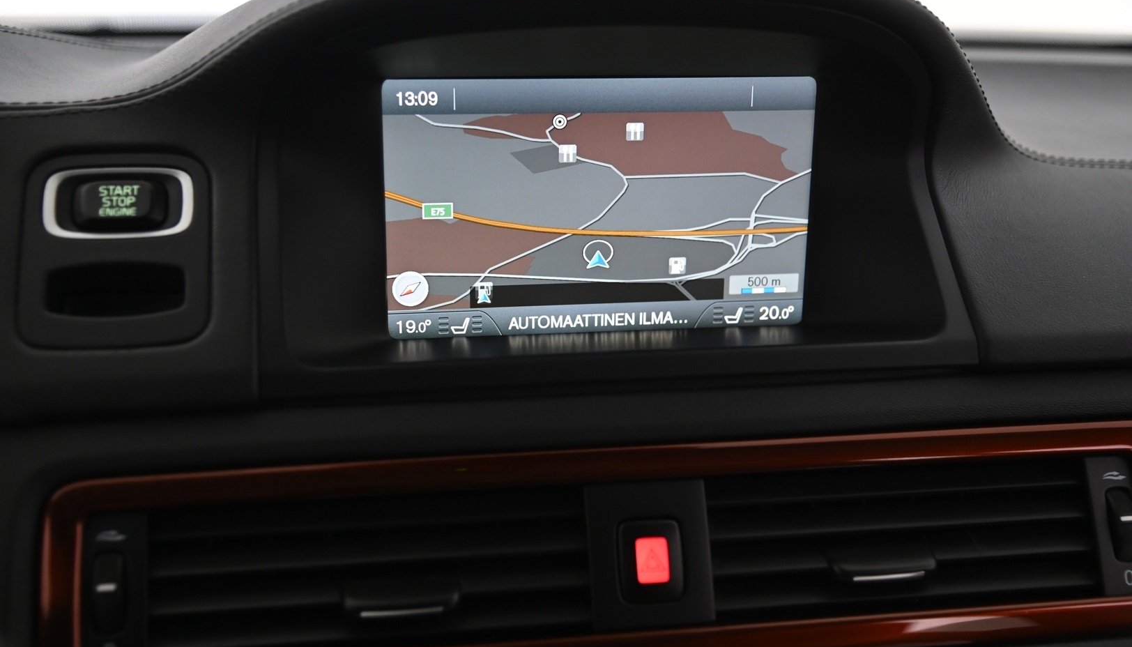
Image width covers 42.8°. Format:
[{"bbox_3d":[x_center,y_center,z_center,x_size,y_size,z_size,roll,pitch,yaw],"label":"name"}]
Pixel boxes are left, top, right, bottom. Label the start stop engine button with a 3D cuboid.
[{"bbox_3d":[-0.140,-0.037,0.453,0.028,0.015,0.009,-2,-10,-9],"label":"start stop engine button"}]

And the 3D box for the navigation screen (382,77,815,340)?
[{"bbox_3d":[0.012,-0.042,0.515,0.153,0.092,0.011,-2,17,-9],"label":"navigation screen"}]

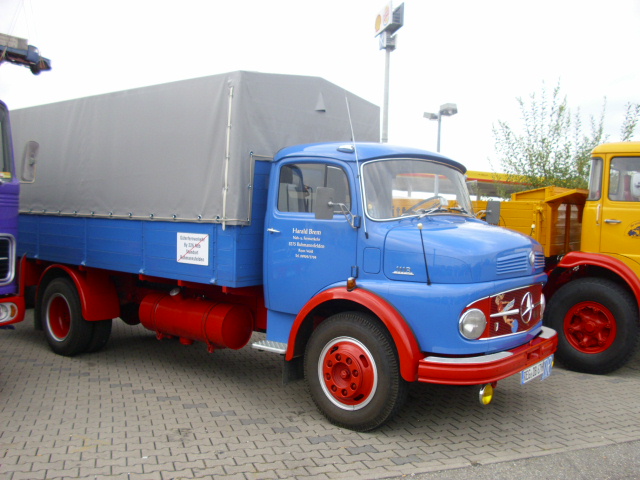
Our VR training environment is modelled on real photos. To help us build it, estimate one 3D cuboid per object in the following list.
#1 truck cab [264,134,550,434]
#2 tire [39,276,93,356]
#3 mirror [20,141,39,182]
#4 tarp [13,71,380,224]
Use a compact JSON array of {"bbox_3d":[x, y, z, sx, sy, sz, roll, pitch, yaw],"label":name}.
[{"bbox_3d":[0.939,0.321,6.066,2.200,2.490,2.300,3,3,38],"label":"truck cab"},{"bbox_3d":[-3.085,0.920,7.949,0.966,0.966,0.250,3,3,38],"label":"tire"},{"bbox_3d":[-3.070,-0.831,6.850,0.070,0.400,0.160,8,-1,27],"label":"mirror"},{"bbox_3d":[-1.967,-1.030,8.353,4.978,1.552,2.317,3,3,38],"label":"tarp"}]

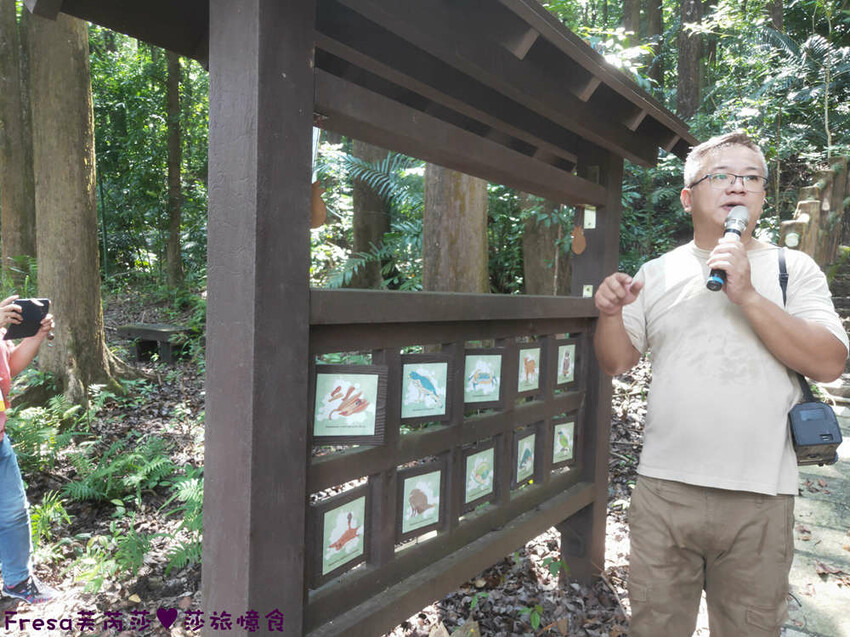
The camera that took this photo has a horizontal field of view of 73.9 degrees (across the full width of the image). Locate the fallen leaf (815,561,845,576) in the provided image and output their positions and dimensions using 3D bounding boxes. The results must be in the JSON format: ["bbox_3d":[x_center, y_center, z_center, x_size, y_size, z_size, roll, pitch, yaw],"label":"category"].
[{"bbox_3d":[1.934,1.193,2.700,0.130,0.035,0.085,3,3,36],"label":"fallen leaf"}]

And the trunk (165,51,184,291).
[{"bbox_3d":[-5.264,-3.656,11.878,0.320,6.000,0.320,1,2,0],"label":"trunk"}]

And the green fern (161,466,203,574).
[{"bbox_3d":[-1.062,0.964,2.720,0.440,0.400,0.420,2,2,0],"label":"green fern"}]

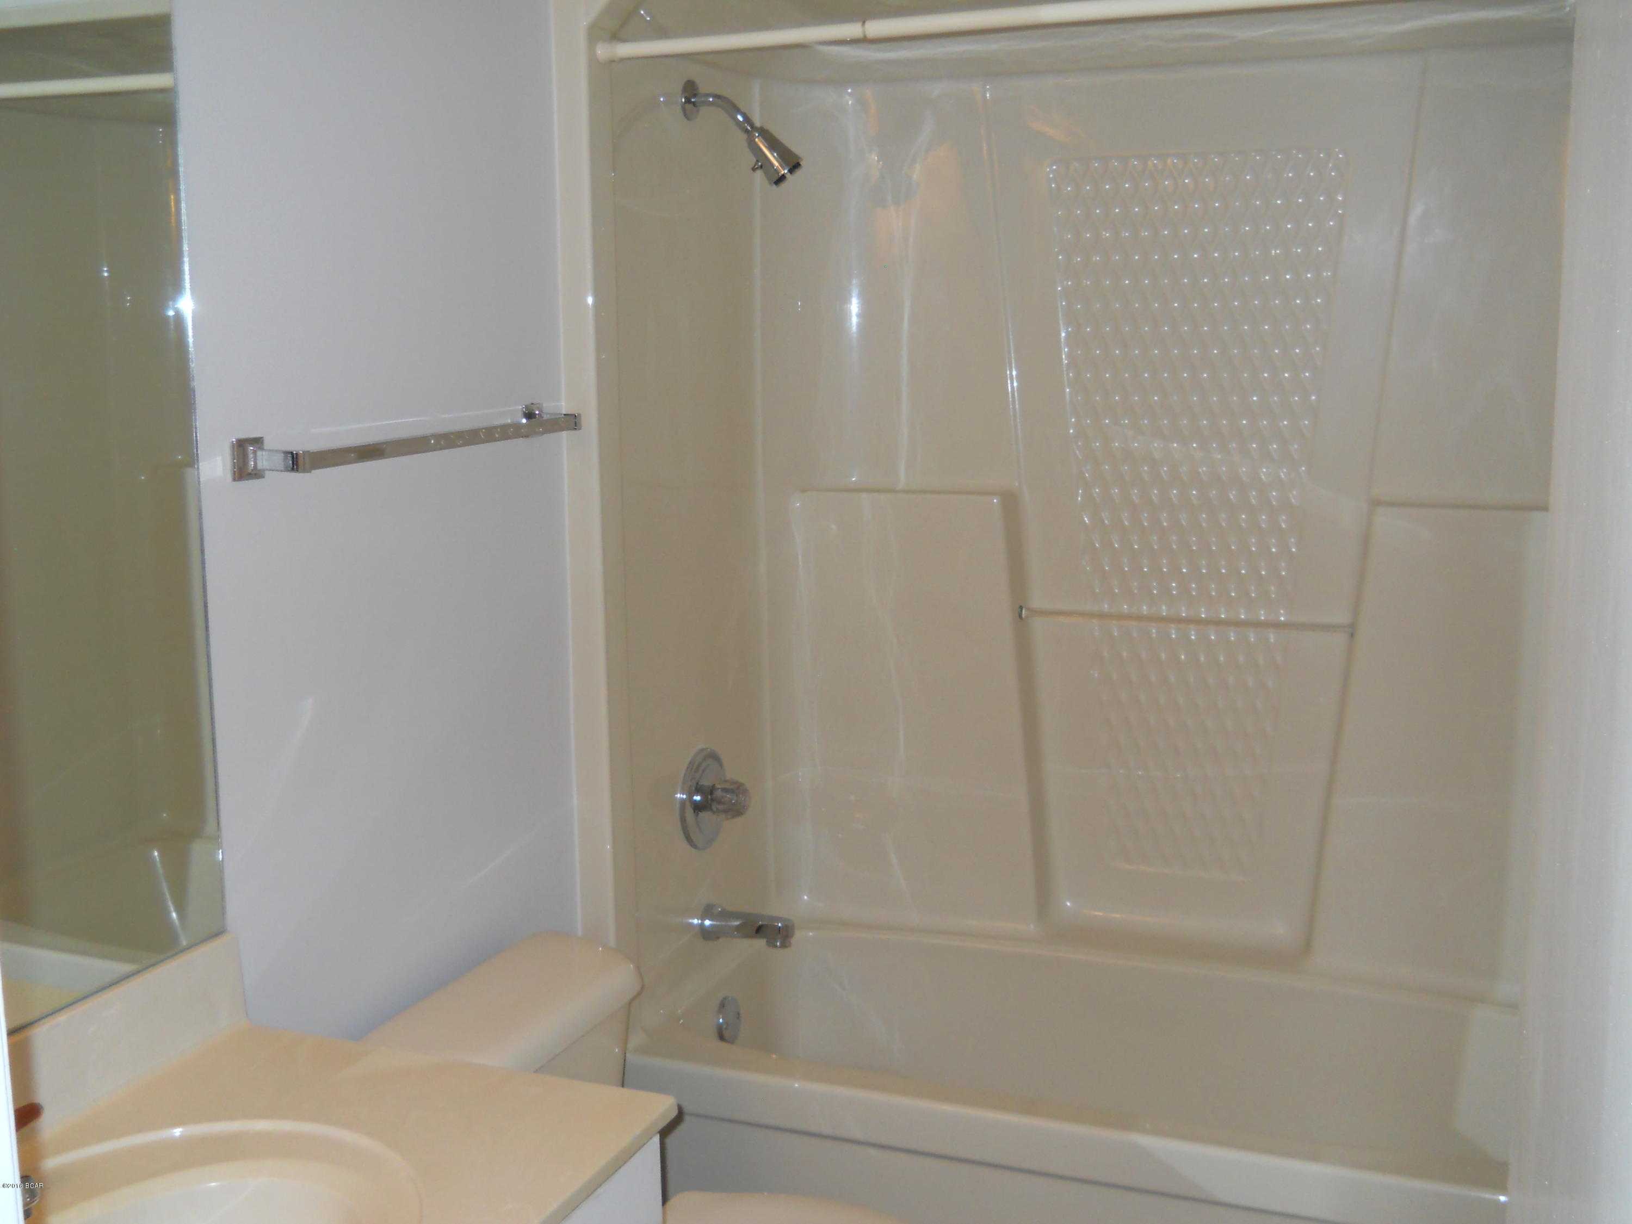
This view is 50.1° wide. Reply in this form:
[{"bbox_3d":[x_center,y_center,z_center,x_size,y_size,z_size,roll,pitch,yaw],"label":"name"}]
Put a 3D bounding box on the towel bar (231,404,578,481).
[{"bbox_3d":[-0.473,-0.217,2.167,0.073,0.047,0.659,3,10,21],"label":"towel bar"}]

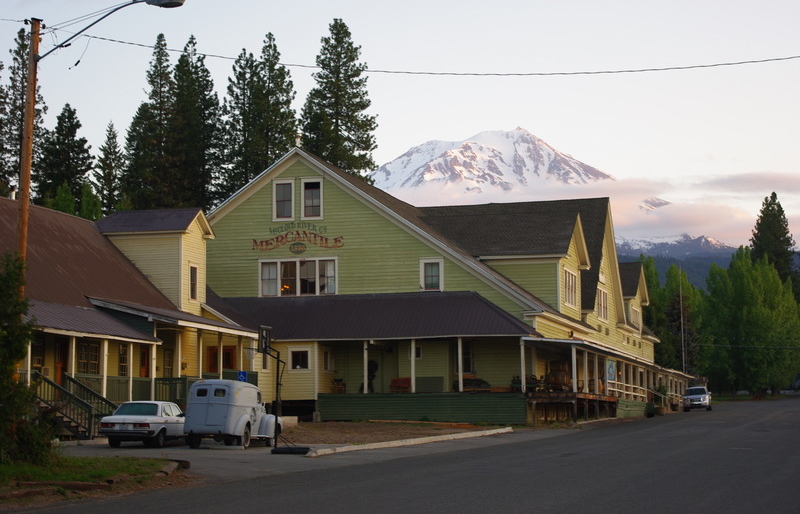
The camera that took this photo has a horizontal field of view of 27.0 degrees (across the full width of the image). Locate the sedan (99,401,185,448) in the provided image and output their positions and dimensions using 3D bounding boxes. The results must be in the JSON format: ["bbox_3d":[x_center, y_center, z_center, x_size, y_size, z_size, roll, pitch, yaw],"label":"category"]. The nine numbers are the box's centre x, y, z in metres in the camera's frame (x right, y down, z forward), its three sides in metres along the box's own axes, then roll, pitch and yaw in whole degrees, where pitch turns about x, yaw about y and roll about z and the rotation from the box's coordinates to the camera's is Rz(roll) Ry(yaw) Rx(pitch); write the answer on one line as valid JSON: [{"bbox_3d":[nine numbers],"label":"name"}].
[{"bbox_3d":[-8.064,5.385,53.836,1.790,1.430,4.800,-1,-5,10],"label":"sedan"}]

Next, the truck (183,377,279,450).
[{"bbox_3d":[-5.142,4.828,51.321,1.900,2.050,4.900,-2,-5,12],"label":"truck"}]

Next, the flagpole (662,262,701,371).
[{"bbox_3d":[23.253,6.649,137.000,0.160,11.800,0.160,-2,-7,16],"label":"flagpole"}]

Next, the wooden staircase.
[{"bbox_3d":[-11.121,5.152,57.666,2.300,2.300,2.150,-2,-7,16],"label":"wooden staircase"}]

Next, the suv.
[{"bbox_3d":[20.572,9.775,115.225,1.840,1.740,4.450,-2,-5,13],"label":"suv"}]

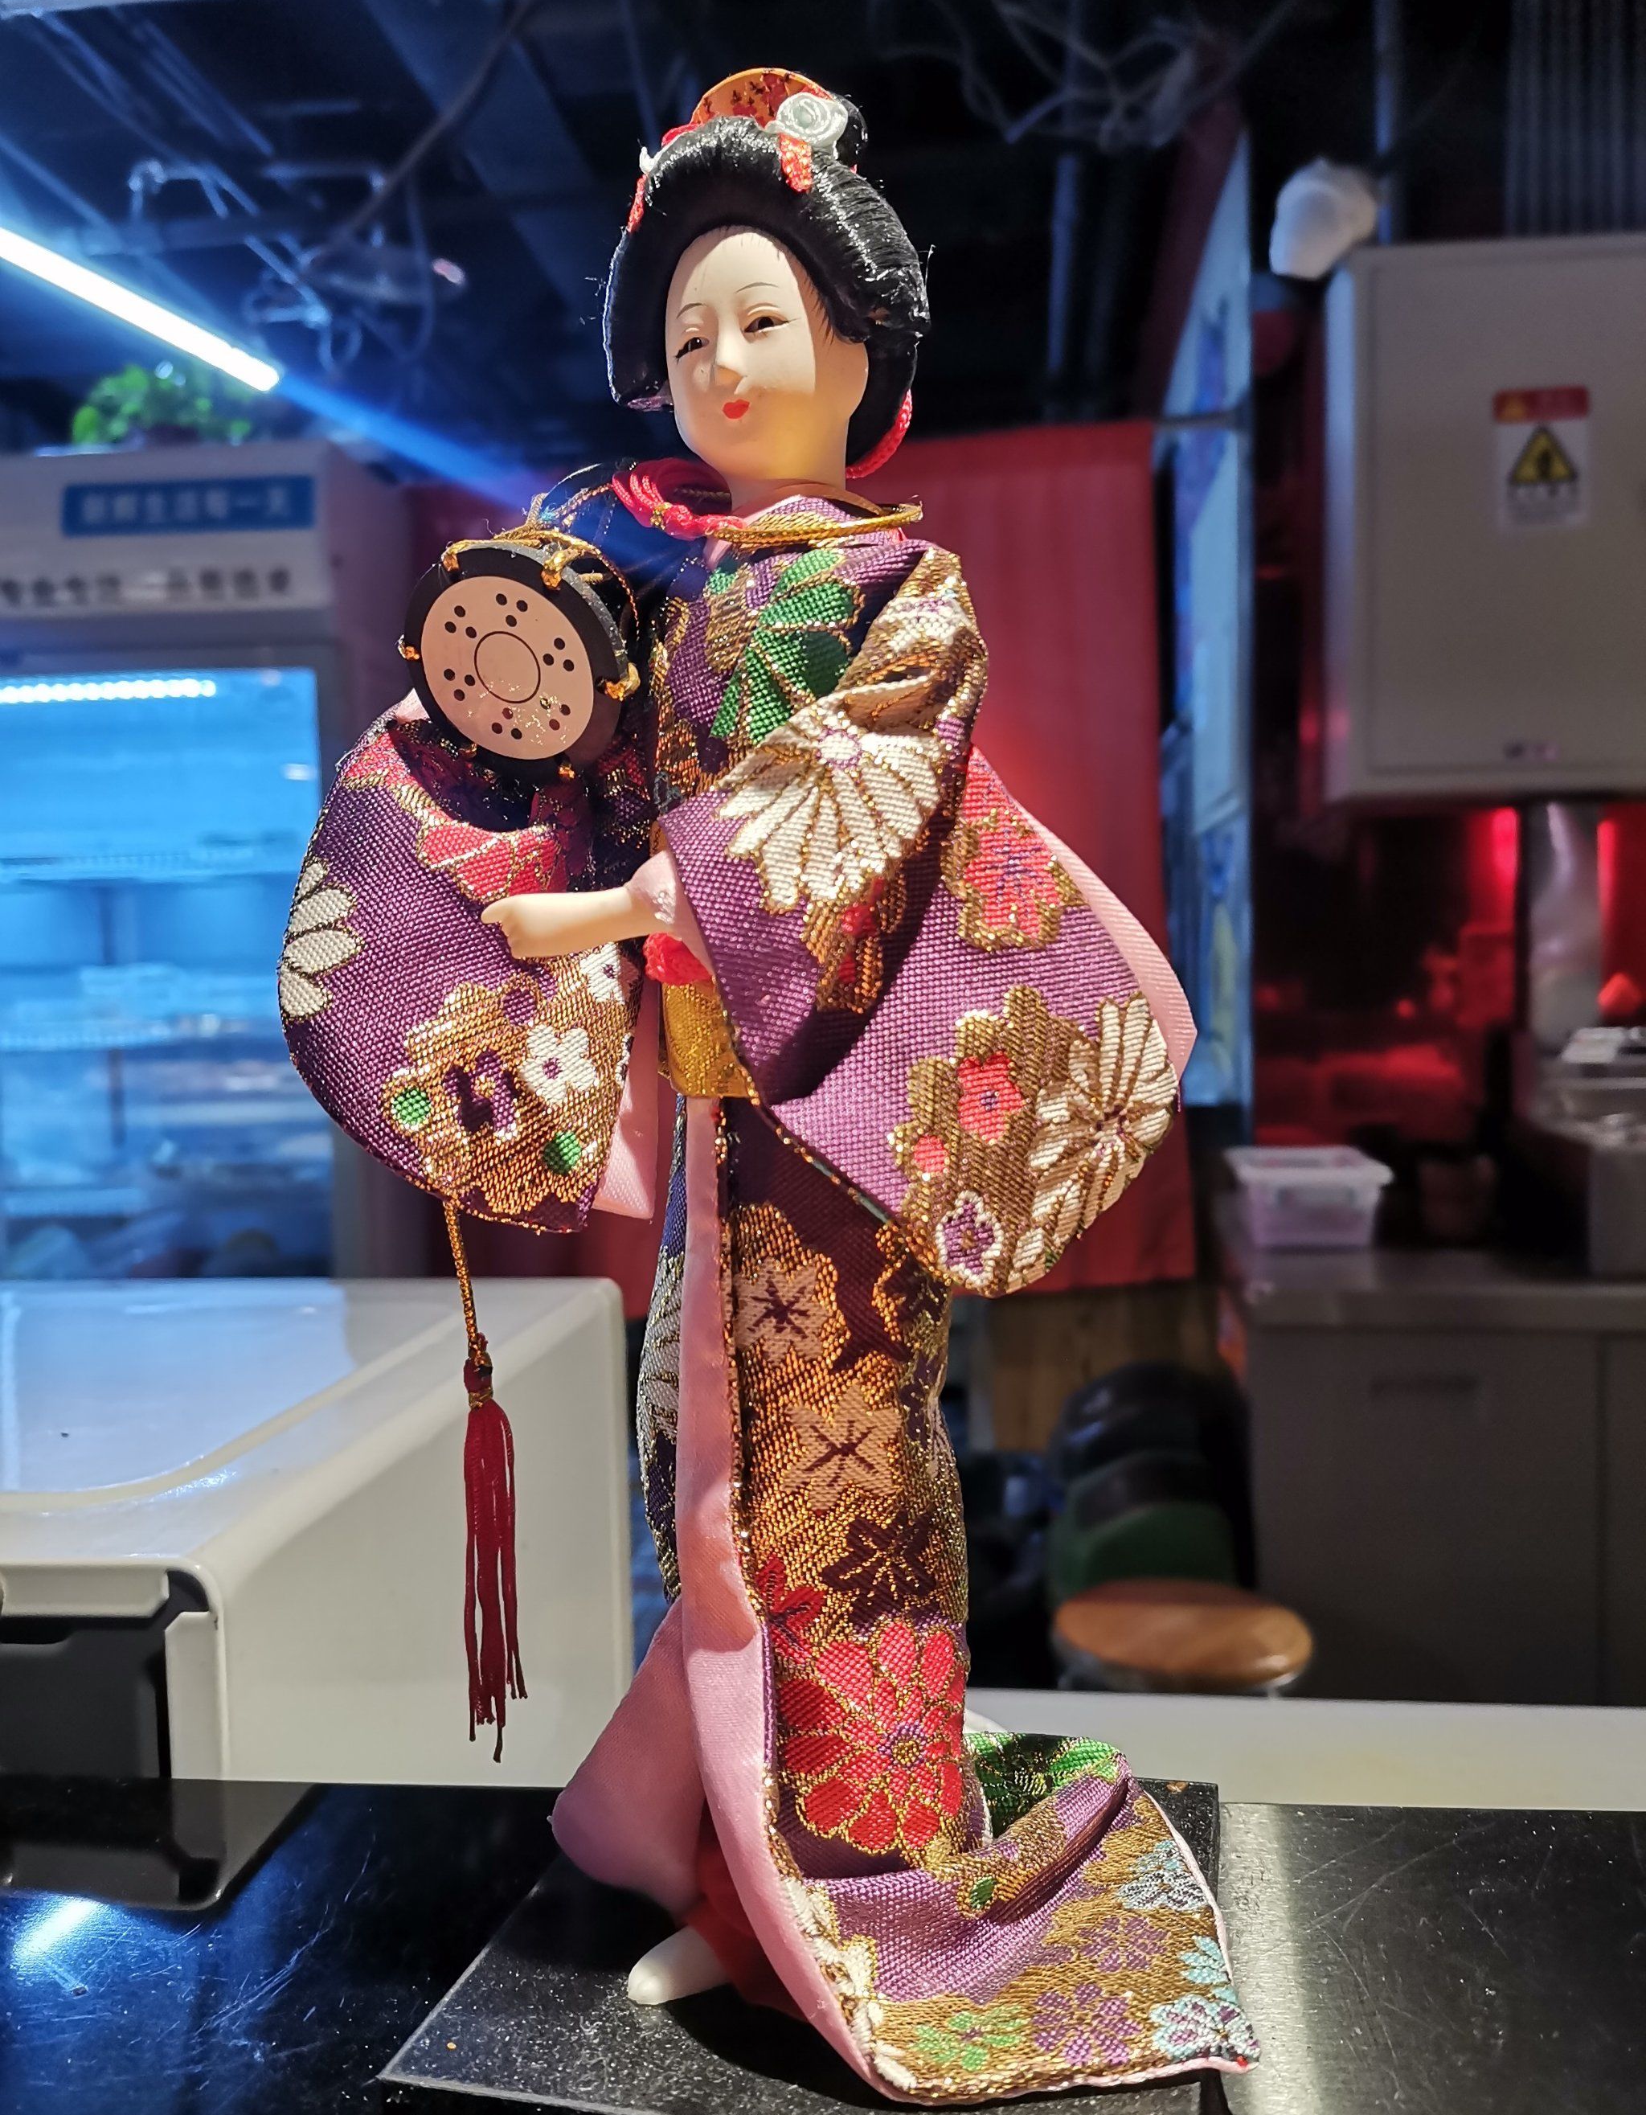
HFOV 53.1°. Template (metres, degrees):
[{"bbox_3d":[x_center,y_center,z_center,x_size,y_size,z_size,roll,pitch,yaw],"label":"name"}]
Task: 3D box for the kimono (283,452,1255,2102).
[{"bbox_3d":[-0.004,0.024,0.262,0.142,0.231,0.085,1,3,30],"label":"kimono"}]

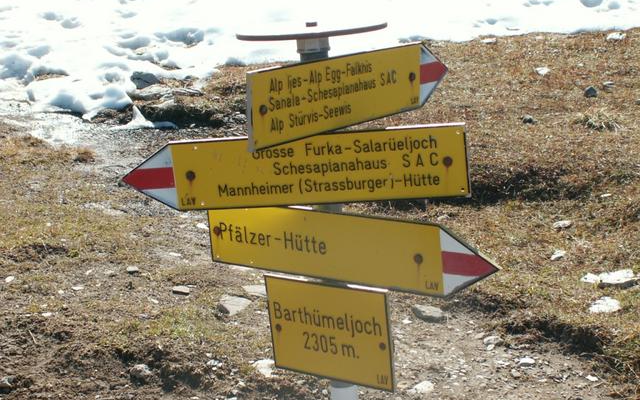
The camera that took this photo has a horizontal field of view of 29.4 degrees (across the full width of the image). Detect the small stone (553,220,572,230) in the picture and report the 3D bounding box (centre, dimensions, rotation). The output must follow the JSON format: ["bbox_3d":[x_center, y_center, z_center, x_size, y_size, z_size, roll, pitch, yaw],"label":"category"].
[{"bbox_3d":[1.323,0.139,6.672,0.104,0.037,0.078,0,12,0],"label":"small stone"}]

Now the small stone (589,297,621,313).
[{"bbox_3d":[1.248,0.458,5.351,0.140,0.049,0.105,0,12,0],"label":"small stone"}]

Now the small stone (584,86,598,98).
[{"bbox_3d":[2.315,-0.917,10.405,0.119,0.091,0.090,0,12,0],"label":"small stone"}]

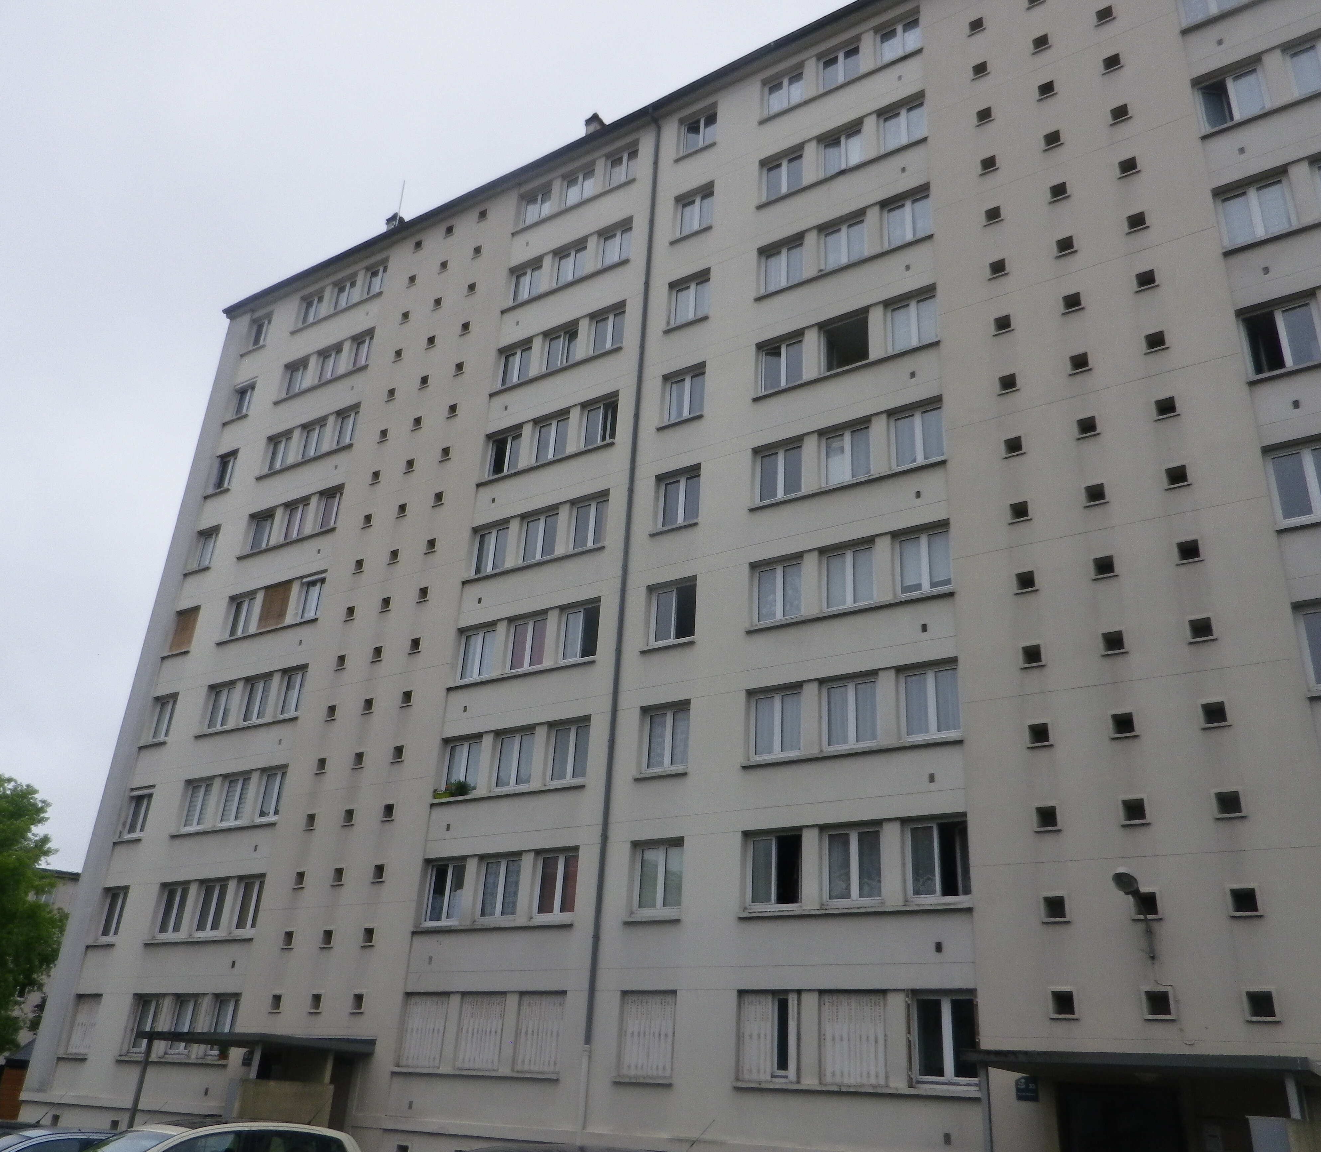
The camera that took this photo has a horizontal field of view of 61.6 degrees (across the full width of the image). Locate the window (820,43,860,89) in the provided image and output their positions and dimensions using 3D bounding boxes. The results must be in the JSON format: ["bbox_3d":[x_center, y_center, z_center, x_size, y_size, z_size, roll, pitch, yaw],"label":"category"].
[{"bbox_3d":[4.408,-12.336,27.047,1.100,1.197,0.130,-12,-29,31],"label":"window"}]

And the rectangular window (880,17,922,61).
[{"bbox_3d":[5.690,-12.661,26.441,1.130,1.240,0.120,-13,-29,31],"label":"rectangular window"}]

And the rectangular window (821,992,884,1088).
[{"bbox_3d":[3.107,7.316,17.582,1.169,1.390,0.100,-13,-30,31],"label":"rectangular window"}]

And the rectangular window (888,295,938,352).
[{"bbox_3d":[5.161,-5.119,22.603,1.130,1.320,0.120,-13,-30,31],"label":"rectangular window"}]

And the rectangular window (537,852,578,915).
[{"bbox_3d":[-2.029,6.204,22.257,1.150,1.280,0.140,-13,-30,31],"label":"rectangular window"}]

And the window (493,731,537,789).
[{"bbox_3d":[-3.194,4.026,24.472,1.130,1.240,0.120,-13,-29,31],"label":"window"}]

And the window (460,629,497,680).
[{"bbox_3d":[-4.243,1.855,26.010,1.130,1.320,0.120,-13,-30,31],"label":"window"}]

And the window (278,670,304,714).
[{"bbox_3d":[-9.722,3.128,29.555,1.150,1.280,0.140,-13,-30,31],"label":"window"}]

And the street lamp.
[{"bbox_3d":[6.586,4.672,15.304,0.400,1.080,1.420,-13,-30,31],"label":"street lamp"}]

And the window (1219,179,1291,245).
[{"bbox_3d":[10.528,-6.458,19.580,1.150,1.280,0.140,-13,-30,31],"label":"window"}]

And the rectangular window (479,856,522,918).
[{"bbox_3d":[-3.320,6.488,23.072,1.090,1.251,0.130,-12,-29,31],"label":"rectangular window"}]

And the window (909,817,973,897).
[{"bbox_3d":[4.611,4.709,18.381,1.130,1.240,0.120,-13,-29,31],"label":"window"}]

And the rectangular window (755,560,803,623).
[{"bbox_3d":[2.359,0.328,21.945,1.108,1.289,0.140,-13,-30,31],"label":"rectangular window"}]

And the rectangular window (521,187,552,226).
[{"bbox_3d":[-3.485,-10.357,31.716,1.130,1.320,0.120,-13,-30,31],"label":"rectangular window"}]

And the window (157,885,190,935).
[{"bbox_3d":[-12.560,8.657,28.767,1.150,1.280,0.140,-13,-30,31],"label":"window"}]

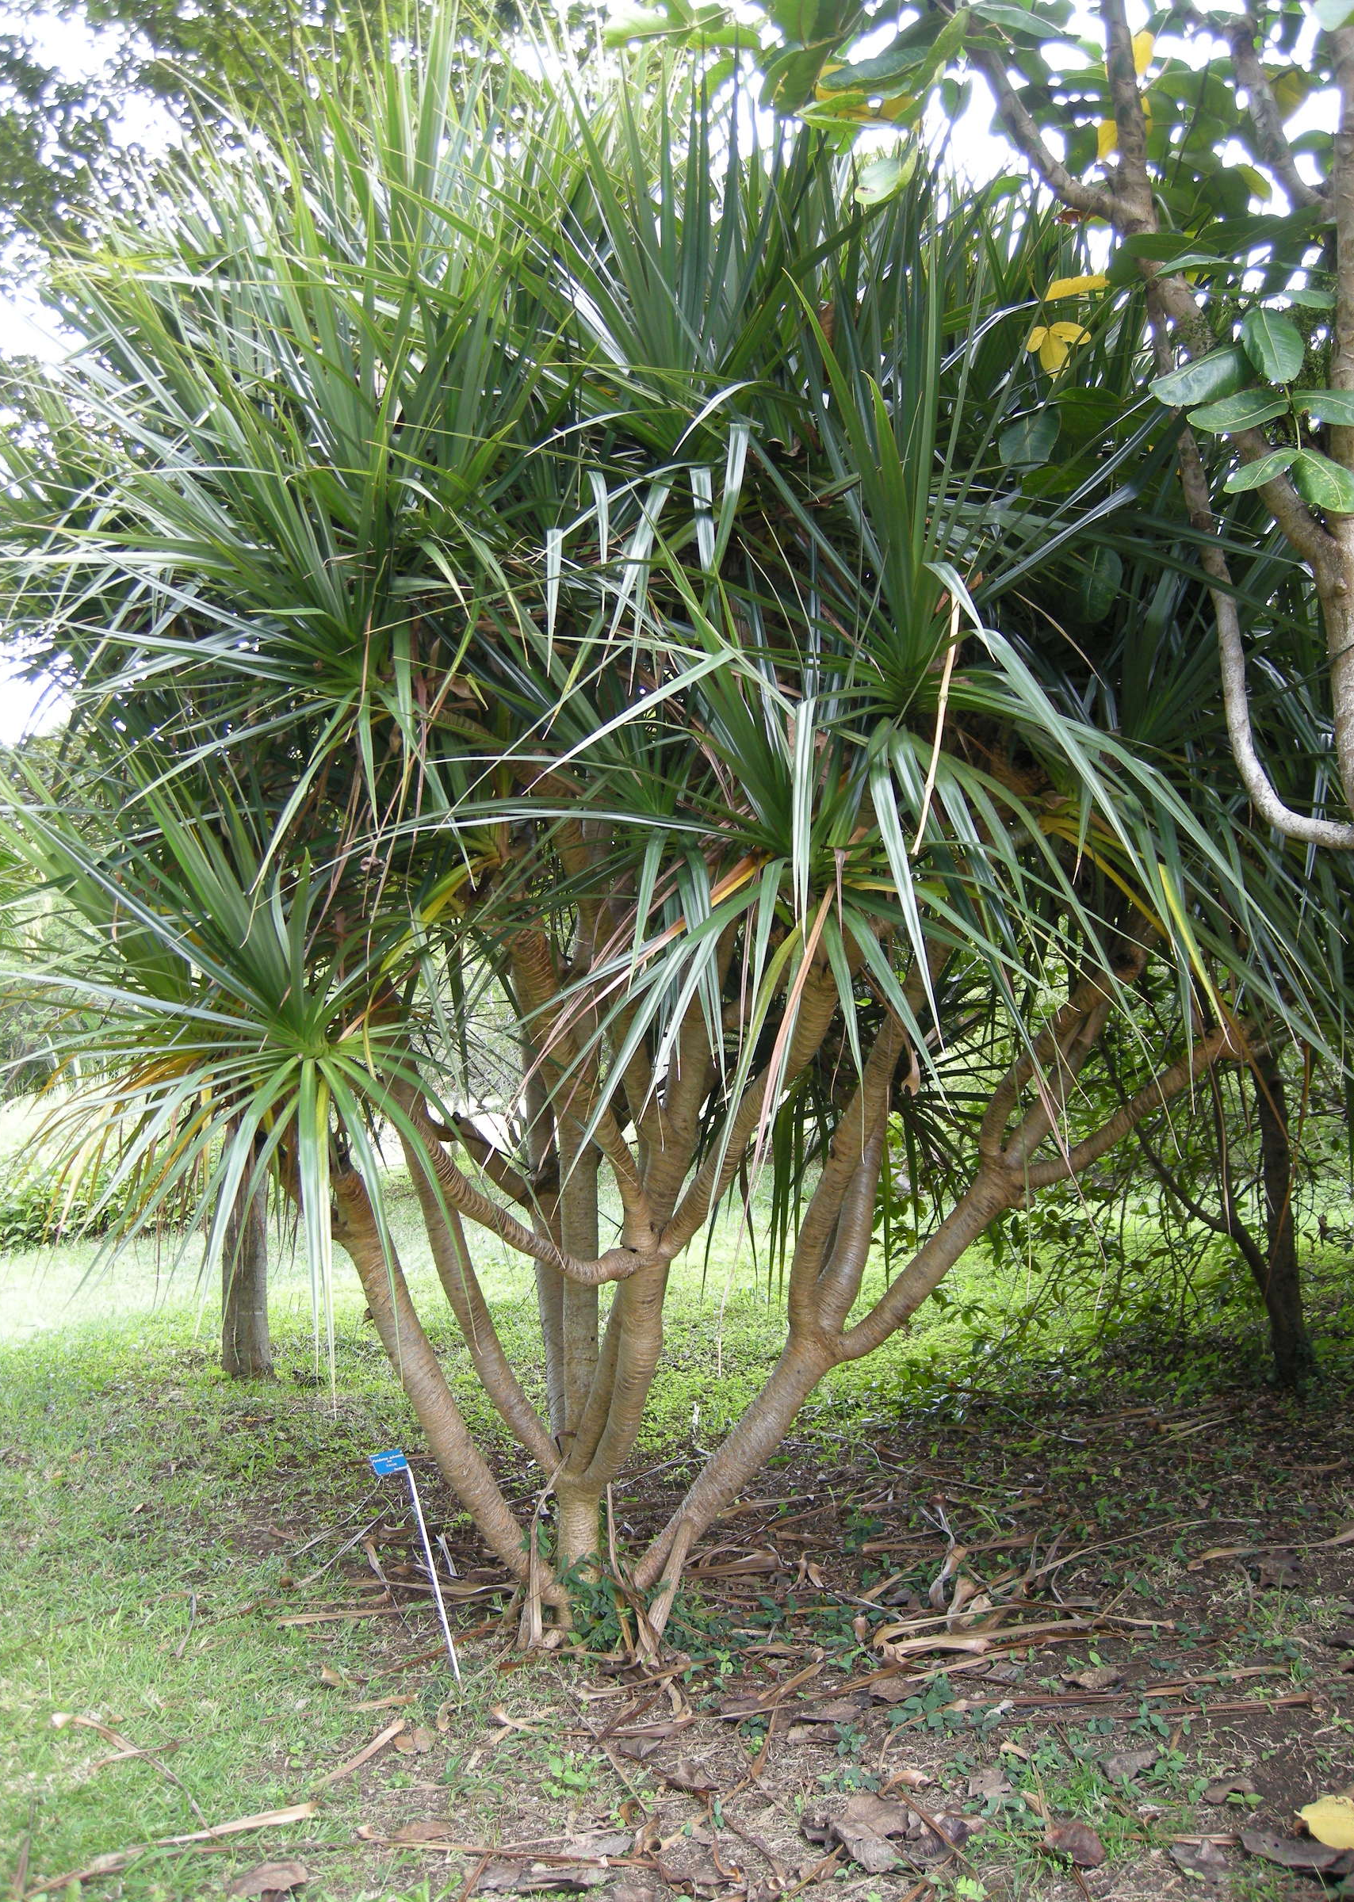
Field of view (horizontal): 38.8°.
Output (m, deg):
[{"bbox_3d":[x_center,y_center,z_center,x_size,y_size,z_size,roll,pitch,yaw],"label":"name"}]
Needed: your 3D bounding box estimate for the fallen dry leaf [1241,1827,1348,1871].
[{"bbox_3d":[1.183,1.722,3.688,0.193,0.035,0.080,-1,-3,17],"label":"fallen dry leaf"}]

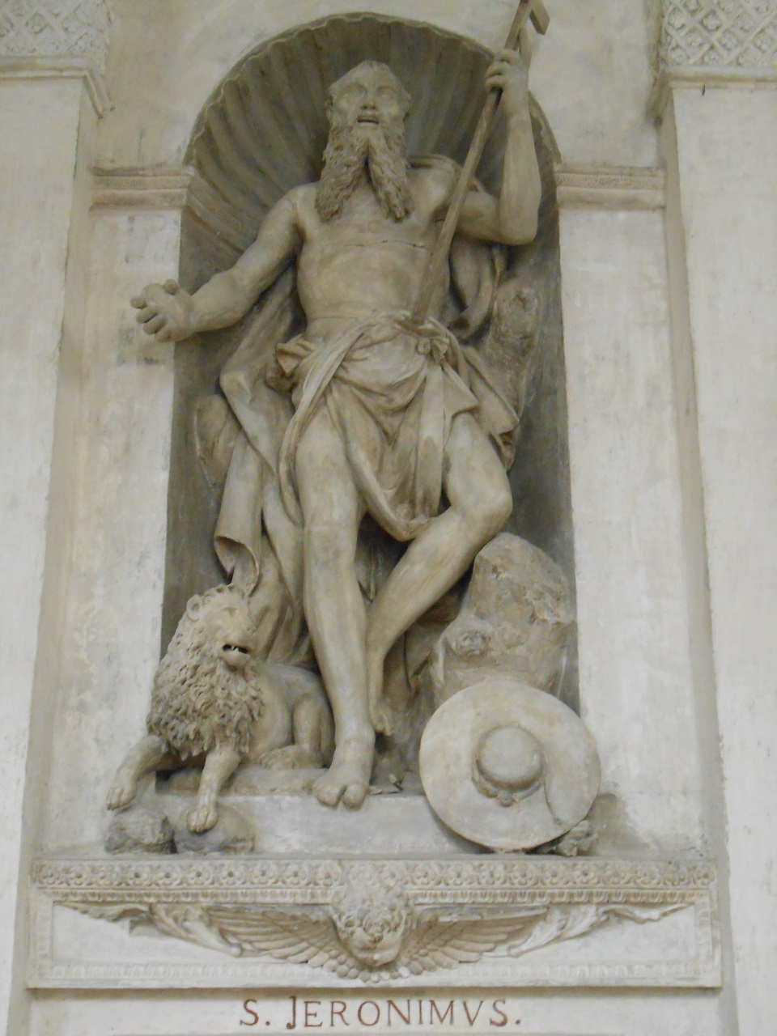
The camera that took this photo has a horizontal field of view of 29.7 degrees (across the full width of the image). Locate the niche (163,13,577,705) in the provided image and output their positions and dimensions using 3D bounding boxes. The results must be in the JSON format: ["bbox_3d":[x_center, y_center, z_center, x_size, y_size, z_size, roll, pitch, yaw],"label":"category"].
[{"bbox_3d":[-0.045,-0.324,4.026,1.010,2.190,0.470,0,-19,0],"label":"niche"}]

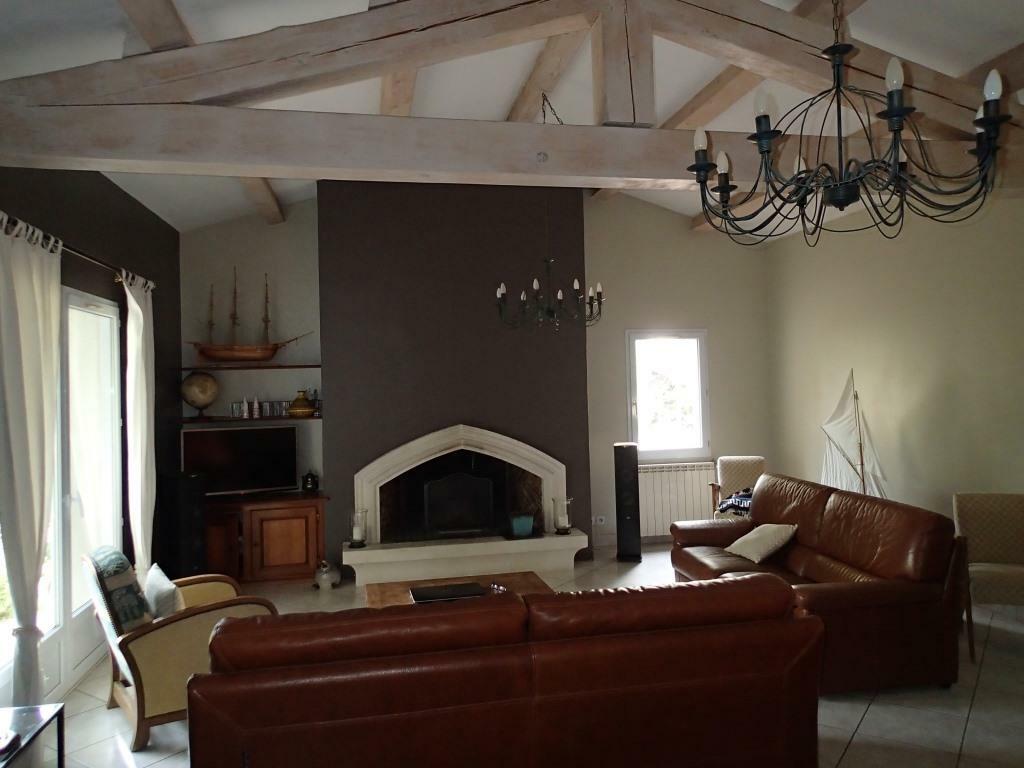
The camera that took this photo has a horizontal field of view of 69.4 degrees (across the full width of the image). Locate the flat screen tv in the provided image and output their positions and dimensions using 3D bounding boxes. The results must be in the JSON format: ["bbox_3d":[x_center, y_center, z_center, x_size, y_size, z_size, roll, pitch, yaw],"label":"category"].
[{"bbox_3d":[-2.272,0.647,6.211,0.909,0.559,0.080,-1,0,-28],"label":"flat screen tv"}]

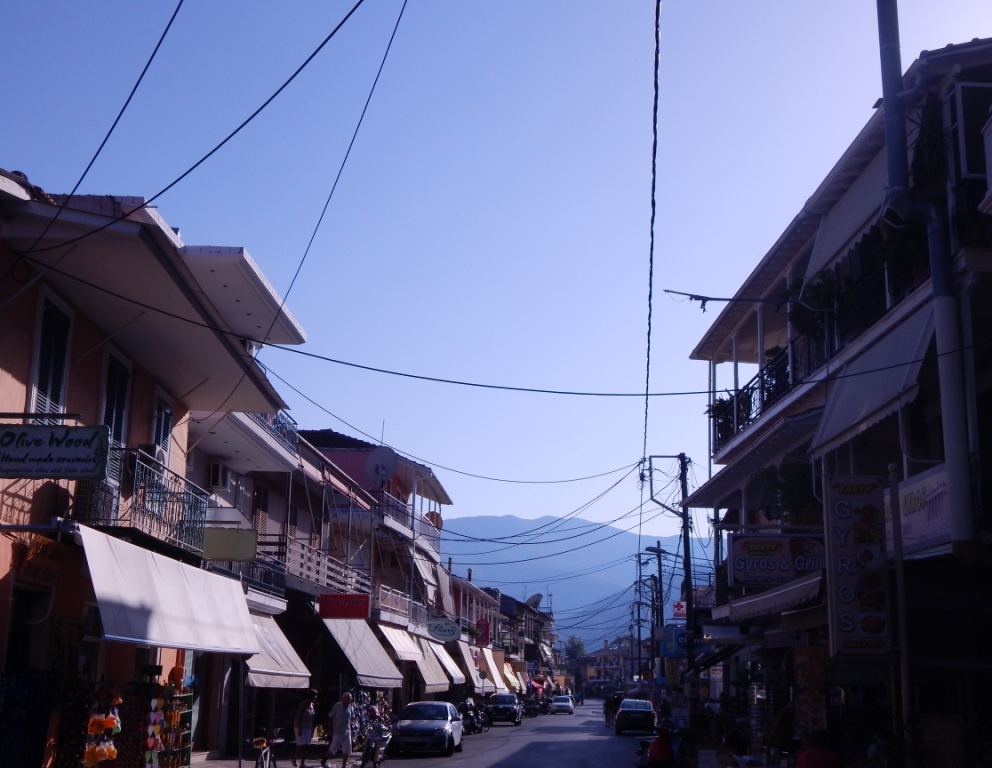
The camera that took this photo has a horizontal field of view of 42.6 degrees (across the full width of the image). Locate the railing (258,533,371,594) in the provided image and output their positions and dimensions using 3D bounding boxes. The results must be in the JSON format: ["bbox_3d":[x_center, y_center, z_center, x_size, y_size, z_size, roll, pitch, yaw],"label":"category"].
[{"bbox_3d":[-5.044,5.488,35.201,1.190,1.215,11.128,-1,-14,4],"label":"railing"}]

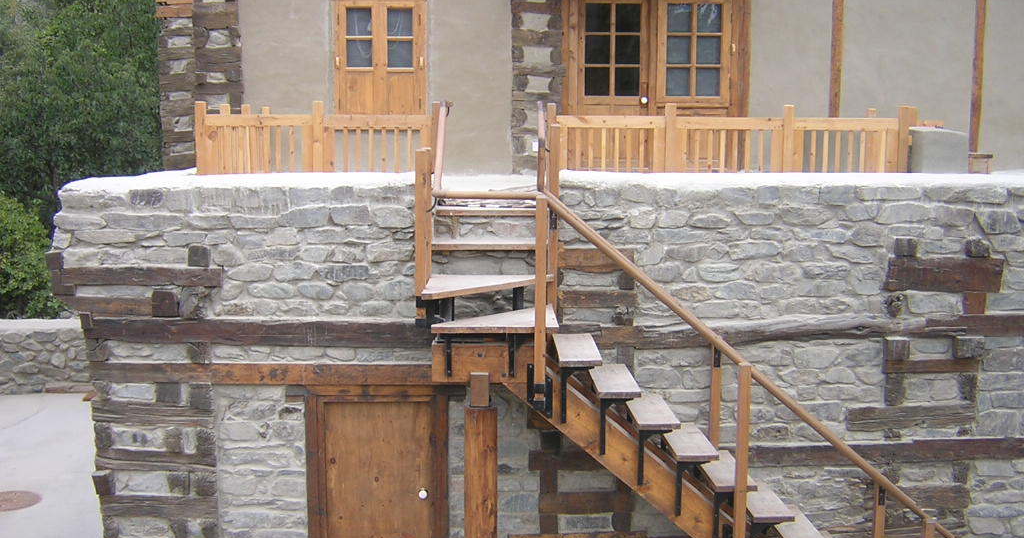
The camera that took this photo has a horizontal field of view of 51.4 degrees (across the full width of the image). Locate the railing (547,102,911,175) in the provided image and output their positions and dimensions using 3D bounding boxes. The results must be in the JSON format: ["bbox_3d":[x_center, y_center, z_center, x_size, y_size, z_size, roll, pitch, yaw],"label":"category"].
[{"bbox_3d":[1.841,-1.041,8.829,3.102,0.638,0.134,0,8,-3],"label":"railing"}]

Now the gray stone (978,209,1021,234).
[{"bbox_3d":[3.983,-0.401,8.796,0.352,0.197,0.211,0,8,-3],"label":"gray stone"}]

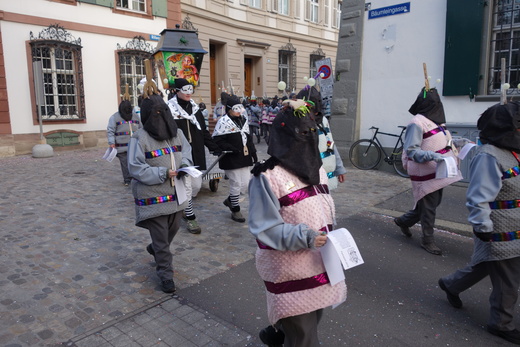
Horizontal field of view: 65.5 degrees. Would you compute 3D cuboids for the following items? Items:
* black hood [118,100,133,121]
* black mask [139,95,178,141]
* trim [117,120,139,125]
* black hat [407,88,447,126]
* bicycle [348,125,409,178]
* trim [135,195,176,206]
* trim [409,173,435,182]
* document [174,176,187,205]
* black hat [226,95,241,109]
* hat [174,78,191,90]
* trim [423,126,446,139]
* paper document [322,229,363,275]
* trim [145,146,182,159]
[{"bbox_3d":[-2.716,-1.273,8.200,0.260,0.400,0.300,-7,10,-37],"label":"black hood"},{"bbox_3d":[-0.894,-0.496,3.600,0.280,0.400,0.310,-8,11,-42],"label":"black mask"},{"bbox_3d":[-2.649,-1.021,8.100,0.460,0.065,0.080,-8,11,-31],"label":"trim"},{"bbox_3d":[1.748,-0.699,4.220,0.340,0.370,0.290,7,12,43],"label":"black hat"},{"bbox_3d":[2.680,-0.475,8.520,0.480,1.000,1.700,-8,11,-41],"label":"bicycle"},{"bbox_3d":[-0.906,0.236,3.560,0.410,0.060,0.090,-8,11,-36],"label":"trim"},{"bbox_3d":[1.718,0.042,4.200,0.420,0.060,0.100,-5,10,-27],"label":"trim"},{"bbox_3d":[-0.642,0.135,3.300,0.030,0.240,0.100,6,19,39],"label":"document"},{"bbox_3d":[-0.350,-0.957,5.400,0.220,0.170,0.180,7,12,43],"label":"black hat"},{"bbox_3d":[-0.904,-1.048,4.780,0.190,0.160,0.220,-9,12,-44],"label":"hat"},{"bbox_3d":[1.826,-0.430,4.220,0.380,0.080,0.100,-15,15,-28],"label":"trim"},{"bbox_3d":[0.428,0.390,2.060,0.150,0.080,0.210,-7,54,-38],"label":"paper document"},{"bbox_3d":[-0.833,-0.183,3.500,0.360,0.060,0.080,-14,14,-35],"label":"trim"}]

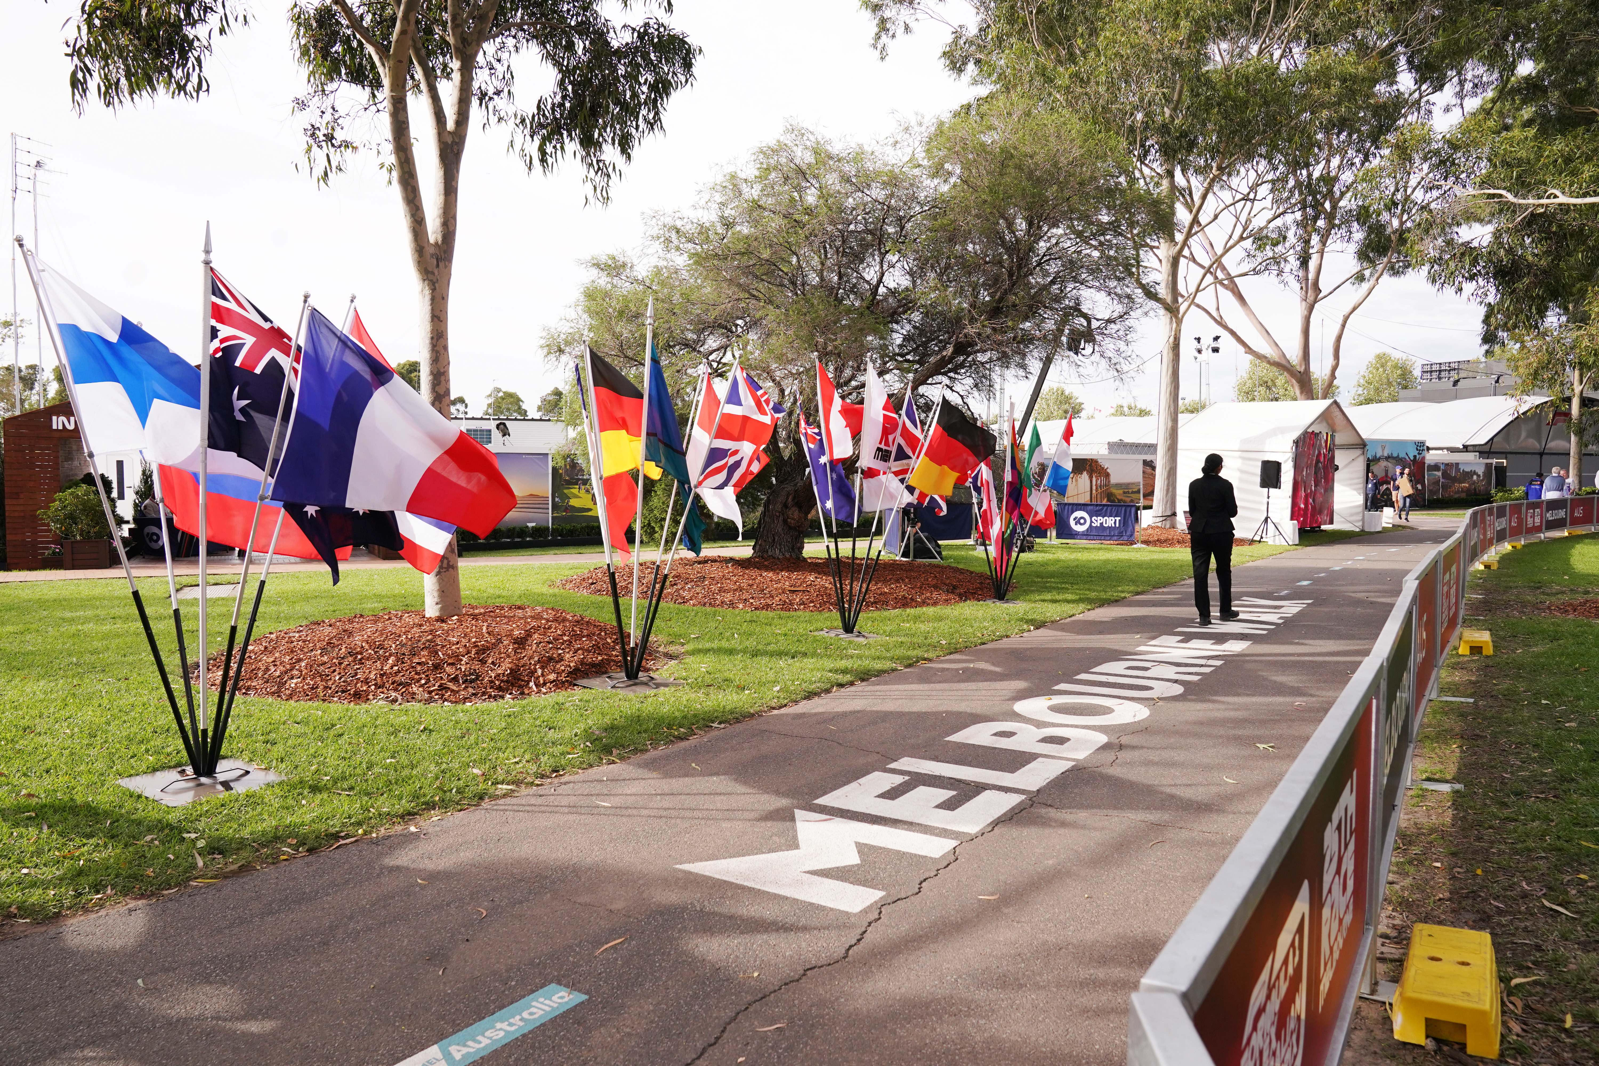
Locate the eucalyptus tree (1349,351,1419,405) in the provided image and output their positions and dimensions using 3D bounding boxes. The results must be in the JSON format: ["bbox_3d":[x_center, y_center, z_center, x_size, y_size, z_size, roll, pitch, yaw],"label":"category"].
[{"bbox_3d":[43.860,-8.184,80.292,5.600,10.850,5.600,0,3,0],"label":"eucalyptus tree"}]

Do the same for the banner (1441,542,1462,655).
[{"bbox_3d":[4.941,0.451,8.051,0.040,0.680,2.300,2,4,34],"label":"banner"}]

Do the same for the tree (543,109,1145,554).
[{"bbox_3d":[0.614,-2.744,15.174,8.400,6.450,7.600,0,3,0],"label":"tree"}]

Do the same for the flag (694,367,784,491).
[{"bbox_3d":[-0.409,-0.709,7.200,0.630,0.860,0.400,-1,3,-14],"label":"flag"}]

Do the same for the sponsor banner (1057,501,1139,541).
[{"bbox_3d":[6.370,-0.239,22.790,1.700,0.790,0.060,2,3,24],"label":"sponsor banner"}]

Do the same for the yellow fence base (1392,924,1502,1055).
[{"bbox_3d":[1.820,1.255,2.980,0.230,0.125,0.580,2,4,32],"label":"yellow fence base"}]

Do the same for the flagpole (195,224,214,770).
[{"bbox_3d":[-2.877,-0.153,5.171,0.050,2.672,0.050,2,3,0],"label":"flagpole"}]

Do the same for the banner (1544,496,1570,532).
[{"bbox_3d":[18.616,-0.445,26.200,2.350,0.700,0.040,-3,4,-45],"label":"banner"}]

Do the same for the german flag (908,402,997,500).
[{"bbox_3d":[1.465,-0.810,10.310,0.350,0.970,1.330,2,4,28],"label":"german flag"}]

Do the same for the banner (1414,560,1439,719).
[{"bbox_3d":[3.590,0.587,6.085,0.040,0.690,2.250,2,4,34],"label":"banner"}]

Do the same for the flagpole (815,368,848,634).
[{"bbox_3d":[0.305,-0.356,9.884,0.035,2.570,0.035,-7,3,0],"label":"flagpole"}]

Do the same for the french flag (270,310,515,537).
[{"bbox_3d":[-1.960,-0.490,5.250,0.360,1.030,1.360,2,4,28],"label":"french flag"}]

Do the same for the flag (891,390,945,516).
[{"bbox_3d":[1.164,-0.780,10.400,0.550,1.180,0.420,-1,3,-19],"label":"flag"}]

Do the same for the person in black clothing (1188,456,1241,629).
[{"bbox_3d":[4.195,0.049,10.749,0.470,1.690,0.360,3,4,38],"label":"person in black clothing"}]

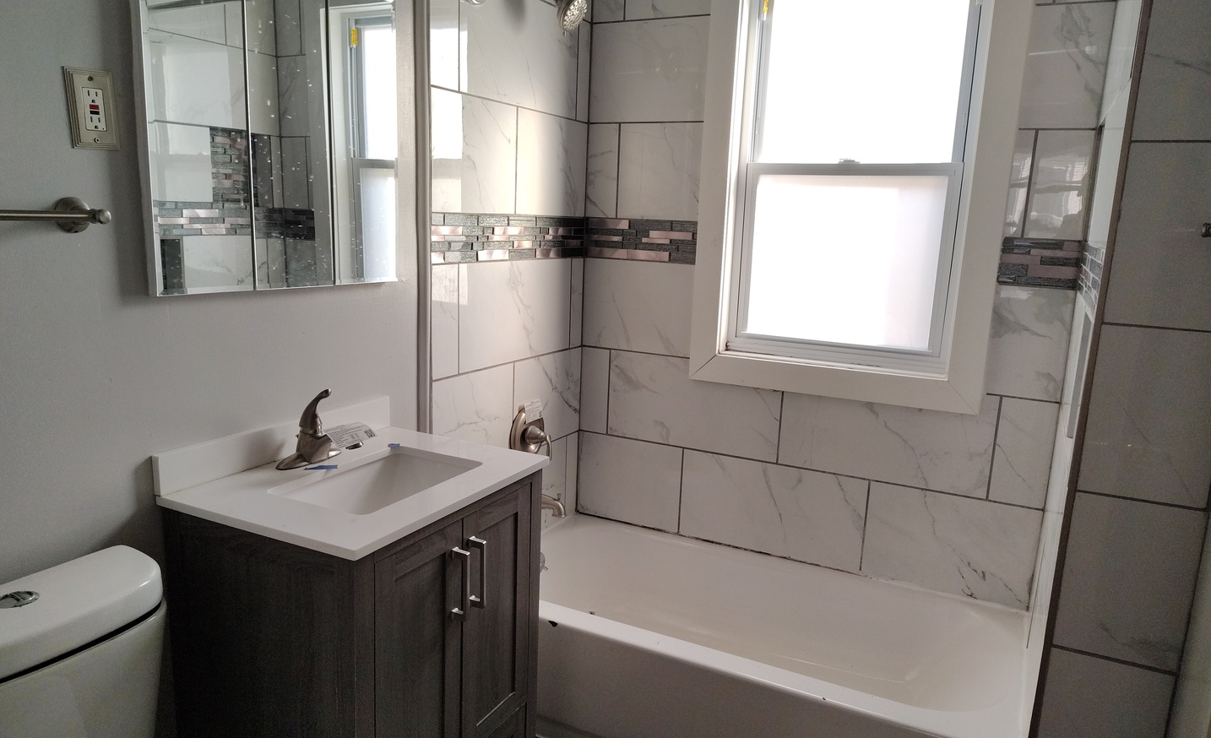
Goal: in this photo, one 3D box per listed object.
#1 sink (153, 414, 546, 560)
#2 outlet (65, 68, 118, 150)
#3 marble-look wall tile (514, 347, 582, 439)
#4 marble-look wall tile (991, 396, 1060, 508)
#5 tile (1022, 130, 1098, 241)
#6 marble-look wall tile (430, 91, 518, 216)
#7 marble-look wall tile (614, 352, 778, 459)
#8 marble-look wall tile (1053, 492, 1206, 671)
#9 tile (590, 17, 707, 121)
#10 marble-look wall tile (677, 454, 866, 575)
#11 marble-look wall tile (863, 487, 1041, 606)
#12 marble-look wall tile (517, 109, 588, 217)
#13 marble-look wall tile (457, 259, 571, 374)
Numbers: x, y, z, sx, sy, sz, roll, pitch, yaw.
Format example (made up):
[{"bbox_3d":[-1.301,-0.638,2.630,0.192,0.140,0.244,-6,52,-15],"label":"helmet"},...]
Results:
[{"bbox_3d":[-0.474,0.225,1.720,0.478,0.019,0.615,8,12,26],"label":"sink"},{"bbox_3d":[-0.835,-0.422,1.369,0.012,0.126,0.079,7,12,27],"label":"outlet"},{"bbox_3d":[-0.189,0.098,2.769,0.010,0.302,0.417,8,13,27],"label":"marble-look wall tile"},{"bbox_3d":[1.155,0.233,2.330,0.139,0.300,0.010,8,12,26],"label":"marble-look wall tile"},{"bbox_3d":[1.183,-0.480,2.190,0.135,0.272,0.010,8,12,26],"label":"tile"},{"bbox_3d":[-0.351,-0.578,2.280,0.010,0.303,0.380,7,12,27],"label":"marble-look wall tile"},{"bbox_3d":[0.283,0.117,2.769,0.605,0.300,0.010,7,12,27],"label":"marble-look wall tile"},{"bbox_3d":[0.935,0.380,1.510,0.191,0.306,0.010,8,13,26],"label":"marble-look wall tile"},{"bbox_3d":[0.131,-0.941,2.664,0.394,0.308,0.010,8,13,26],"label":"tile"},{"bbox_3d":[0.524,0.447,2.693,0.605,0.297,0.010,7,12,27],"label":"marble-look wall tile"},{"bbox_3d":[0.998,0.509,2.449,0.461,0.297,0.010,7,12,27],"label":"marble-look wall tile"},{"bbox_3d":[-0.163,-0.635,2.635,0.010,0.303,0.424,7,12,27],"label":"marble-look wall tile"},{"bbox_3d":[-0.261,-0.176,2.553,0.010,0.301,0.604,8,13,27],"label":"marble-look wall tile"}]

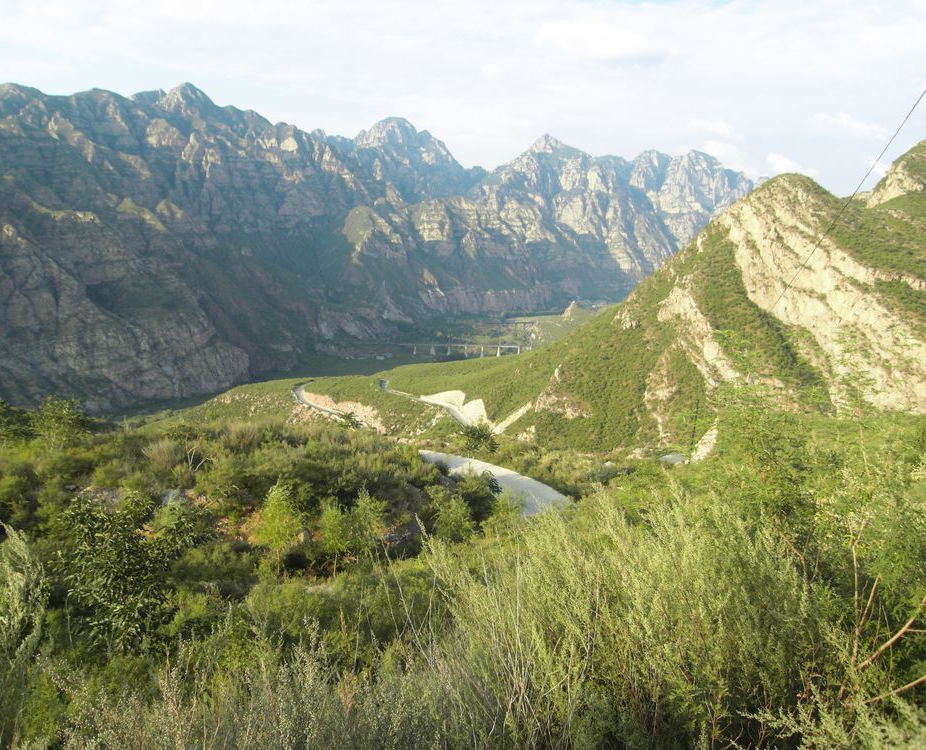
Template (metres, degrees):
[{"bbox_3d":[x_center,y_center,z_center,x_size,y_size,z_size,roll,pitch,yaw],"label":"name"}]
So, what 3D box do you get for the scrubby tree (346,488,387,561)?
[{"bbox_3d":[-2.923,4.528,21.000,1.272,2.199,1.209,0,8,0],"label":"scrubby tree"}]

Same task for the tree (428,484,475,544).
[{"bbox_3d":[-0.398,4.794,24.000,1.662,1.948,1.579,0,8,0],"label":"tree"}]

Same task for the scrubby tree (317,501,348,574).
[{"bbox_3d":[-3.859,4.805,20.500,0.887,2.280,0.843,0,8,0],"label":"scrubby tree"}]

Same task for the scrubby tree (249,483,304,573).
[{"bbox_3d":[-5.351,4.428,20.000,1.500,2.815,1.425,0,8,0],"label":"scrubby tree"}]

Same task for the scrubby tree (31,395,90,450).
[{"bbox_3d":[-20.900,2.466,36.000,3.012,2.737,2.861,0,8,0],"label":"scrubby tree"}]

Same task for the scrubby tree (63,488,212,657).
[{"bbox_3d":[-5.196,3.118,11.000,2.348,2.526,2.231,0,8,0],"label":"scrubby tree"}]

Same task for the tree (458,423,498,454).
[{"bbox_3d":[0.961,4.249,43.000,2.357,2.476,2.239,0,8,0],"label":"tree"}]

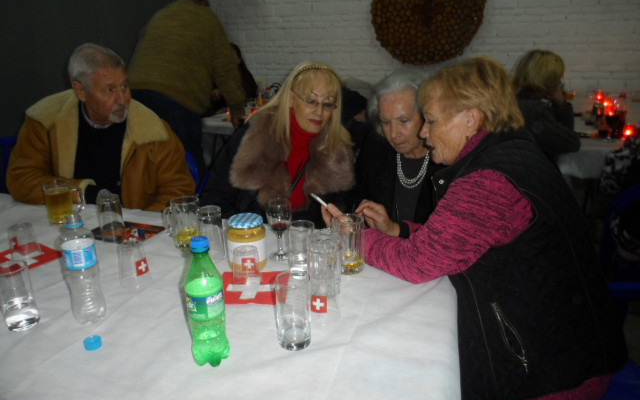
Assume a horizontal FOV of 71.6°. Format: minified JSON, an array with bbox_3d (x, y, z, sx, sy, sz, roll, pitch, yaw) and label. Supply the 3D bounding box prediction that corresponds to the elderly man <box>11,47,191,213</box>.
[{"bbox_3d":[-0.755,0.092,1.643,0.630,1.270,0.660,0,19,-1],"label":"elderly man"}]

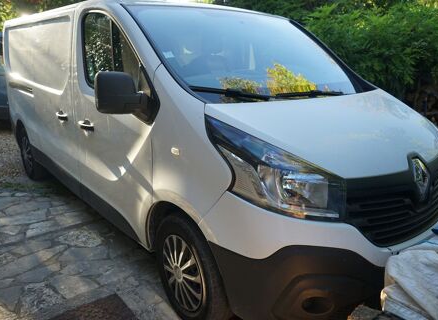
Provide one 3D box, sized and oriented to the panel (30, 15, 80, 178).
[{"bbox_3d":[-1.425,-0.531,3.349,0.200,1.410,1.180,-12,20,-38],"label":"panel"}]

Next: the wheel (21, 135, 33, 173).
[{"bbox_3d":[-2.397,-0.081,4.806,0.160,0.430,0.430,-12,20,-38],"label":"wheel"}]

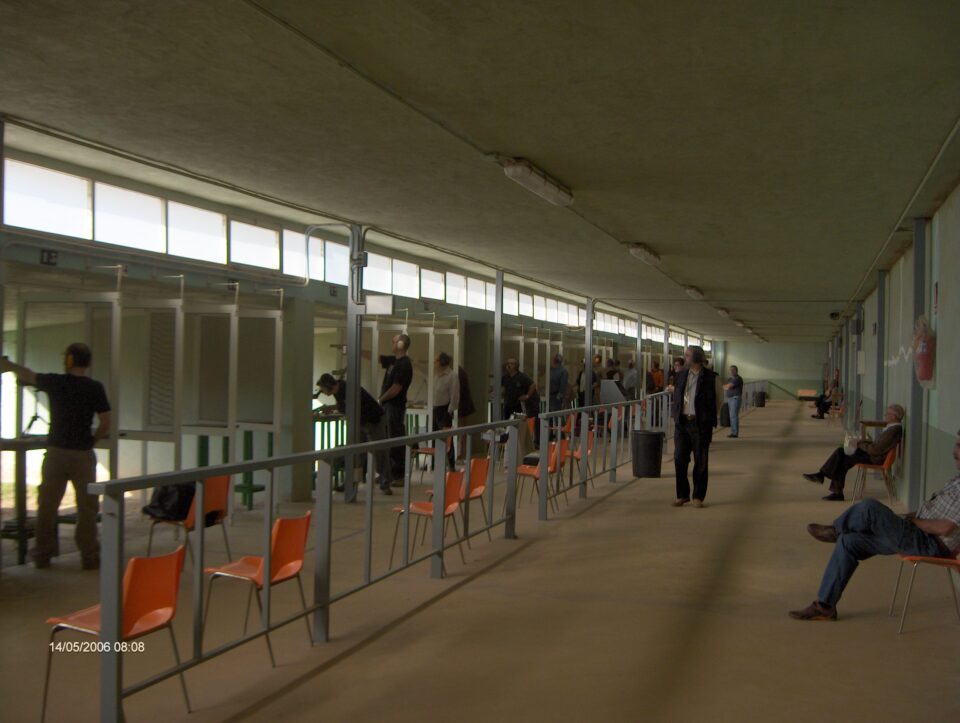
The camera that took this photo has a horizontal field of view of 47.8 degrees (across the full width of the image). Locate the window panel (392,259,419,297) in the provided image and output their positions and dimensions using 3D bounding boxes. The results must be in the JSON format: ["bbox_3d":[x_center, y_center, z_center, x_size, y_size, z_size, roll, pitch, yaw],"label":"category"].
[{"bbox_3d":[-1.024,-1.138,15.009,0.060,0.490,0.980,1,0,17],"label":"window panel"}]

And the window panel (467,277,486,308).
[{"bbox_3d":[-0.048,-1.124,18.130,0.060,0.480,1.000,1,0,17],"label":"window panel"}]

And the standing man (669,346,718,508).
[{"bbox_3d":[2.475,0.746,12.467,0.500,1.810,0.360,1,0,35],"label":"standing man"}]

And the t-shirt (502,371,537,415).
[{"bbox_3d":[0.636,0.512,17.898,0.500,0.710,0.300,1,0,32],"label":"t-shirt"}]

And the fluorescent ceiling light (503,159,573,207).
[{"bbox_3d":[0.482,-1.426,8.702,0.190,0.120,1.600,1,0,17],"label":"fluorescent ceiling light"}]

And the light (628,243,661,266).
[{"bbox_3d":[2.147,-1.369,13.989,0.170,0.100,1.570,1,0,17],"label":"light"}]

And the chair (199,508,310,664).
[{"bbox_3d":[-1.208,1.189,5.853,0.500,0.755,0.460,1,0,17],"label":"chair"}]

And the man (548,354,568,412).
[{"bbox_3d":[1.522,0.756,21.298,0.360,1.800,0.480,1,0,23],"label":"man"}]

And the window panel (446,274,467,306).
[{"bbox_3d":[-0.367,-1.139,17.298,0.060,0.470,1.030,1,0,17],"label":"window panel"}]

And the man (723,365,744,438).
[{"bbox_3d":[5.969,0.919,25.473,0.380,1.700,0.500,1,0,-22],"label":"man"}]

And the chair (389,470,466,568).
[{"bbox_3d":[-0.398,1.202,8.349,0.500,0.770,0.480,1,0,21],"label":"chair"}]

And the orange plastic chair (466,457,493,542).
[{"bbox_3d":[-0.192,1.209,9.478,0.500,0.770,0.480,1,0,20],"label":"orange plastic chair"}]

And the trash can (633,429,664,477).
[{"bbox_3d":[2.431,1.333,15.562,0.470,0.645,0.470,1,0,17],"label":"trash can"}]

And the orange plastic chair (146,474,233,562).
[{"bbox_3d":[-2.051,1.175,7.587,0.500,0.755,0.460,1,0,17],"label":"orange plastic chair"}]

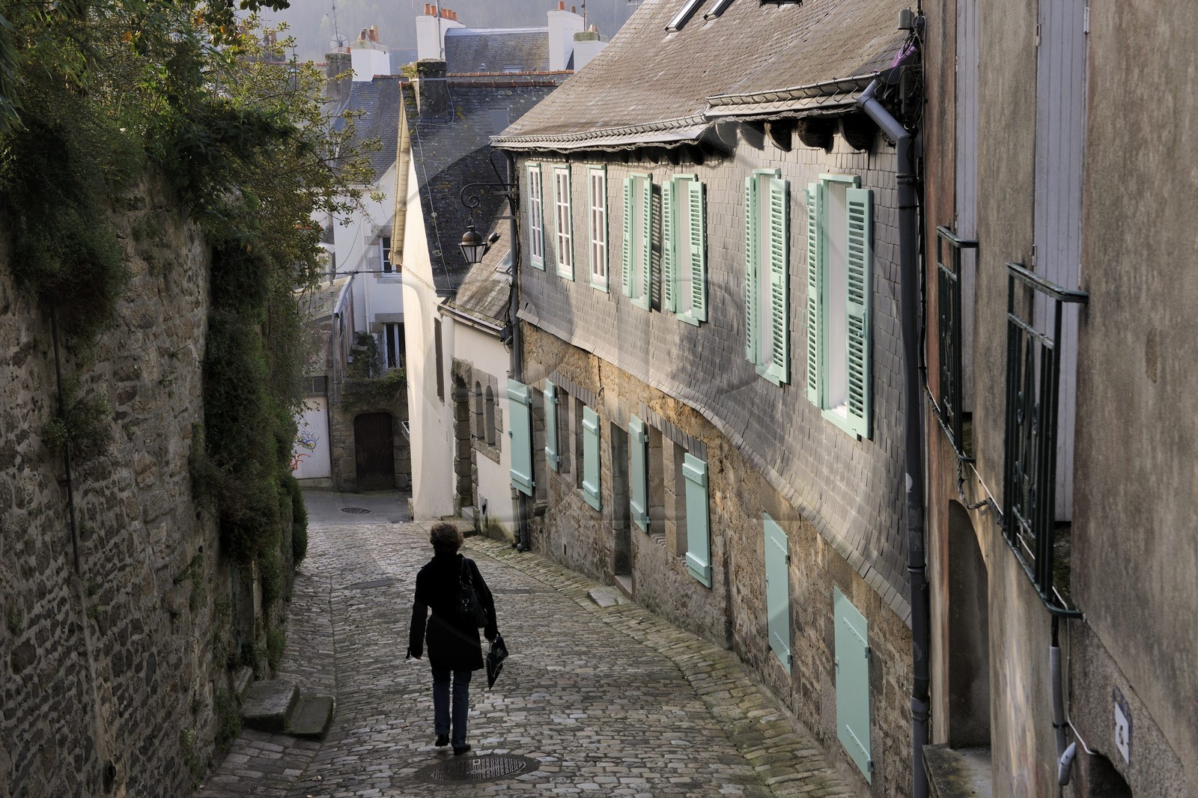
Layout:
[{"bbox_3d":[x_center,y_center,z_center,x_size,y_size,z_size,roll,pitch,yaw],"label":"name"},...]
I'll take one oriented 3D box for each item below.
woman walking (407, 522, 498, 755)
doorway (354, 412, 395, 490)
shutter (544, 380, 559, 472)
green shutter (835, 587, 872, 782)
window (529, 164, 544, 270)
[{"bbox_3d":[-1.014,1.644,11.970,0.600,1.640,0.420,-2,10,-3],"label":"woman walking"},{"bbox_3d":[-5.097,1.169,39.300,0.880,1.820,0.200,-1,10,2],"label":"doorway"},{"bbox_3d":[-0.767,0.421,27.811,0.070,1.410,0.730,-3,8,-11],"label":"shutter"},{"bbox_3d":[1.629,1.820,11.107,0.040,1.030,0.870,-3,8,-5],"label":"green shutter"},{"bbox_3d":[-0.942,-2.699,25.600,0.100,1.530,0.770,-4,10,-13],"label":"window"}]

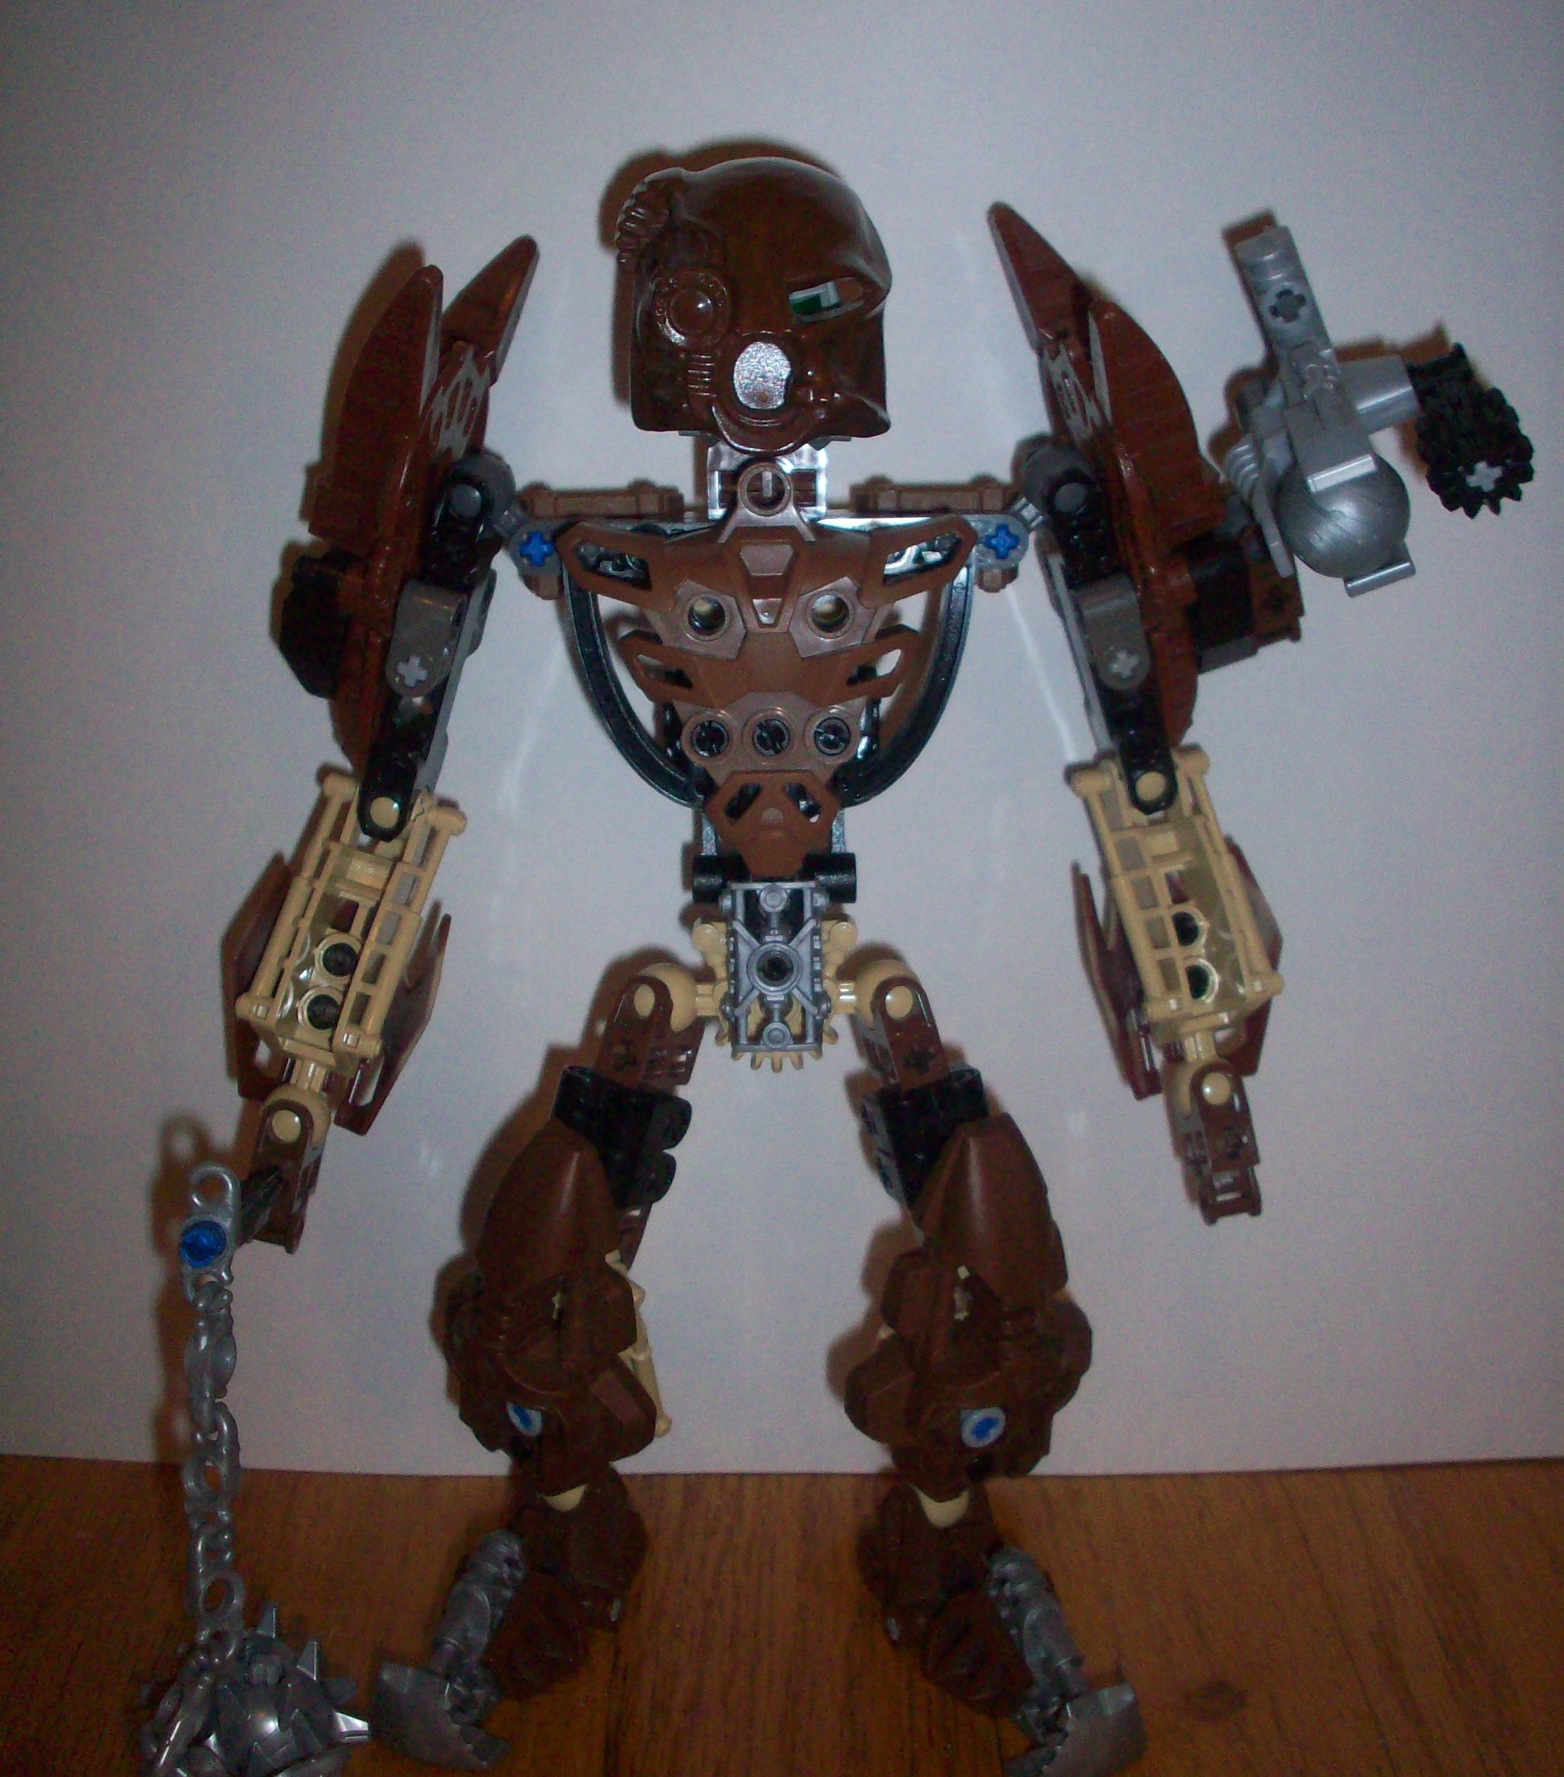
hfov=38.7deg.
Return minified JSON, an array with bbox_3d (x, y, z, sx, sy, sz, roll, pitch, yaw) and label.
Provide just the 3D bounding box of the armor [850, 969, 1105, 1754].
[{"bbox_3d":[0.029,0.072,0.338,0.035,0.123,0.042,-12,23,-21],"label":"armor"}]

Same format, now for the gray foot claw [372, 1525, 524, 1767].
[{"bbox_3d":[-0.051,0.120,0.345,0.019,0.025,0.031,11,24,25],"label":"gray foot claw"}]

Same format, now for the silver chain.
[{"bbox_3d":[-0.084,0.077,0.328,0.009,0.077,0.009,0,6,0],"label":"silver chain"}]

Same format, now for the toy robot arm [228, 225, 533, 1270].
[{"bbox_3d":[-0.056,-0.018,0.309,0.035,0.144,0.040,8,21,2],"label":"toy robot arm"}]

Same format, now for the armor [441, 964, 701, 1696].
[{"bbox_3d":[-0.033,0.071,0.339,0.035,0.121,0.040,12,23,21],"label":"armor"}]

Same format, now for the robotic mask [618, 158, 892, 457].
[{"bbox_3d":[-0.003,-0.072,0.274,0.034,0.035,0.024,0,22,0],"label":"robotic mask"}]

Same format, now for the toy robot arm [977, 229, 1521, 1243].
[{"bbox_3d":[0.059,-0.023,0.304,0.071,0.143,0.044,-2,22,-6],"label":"toy robot arm"}]

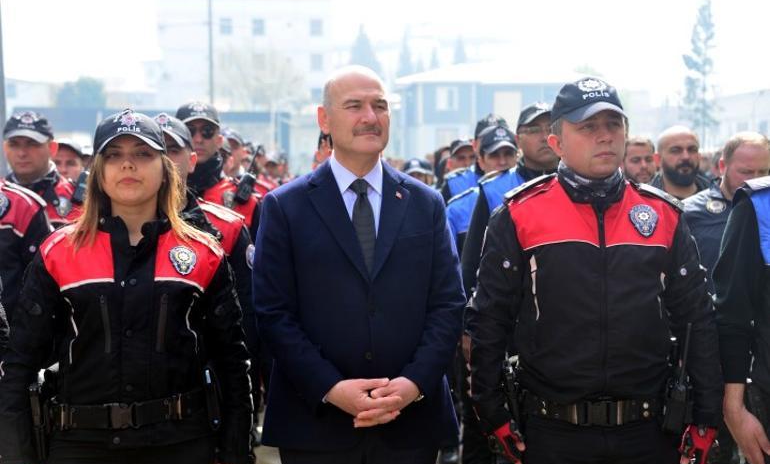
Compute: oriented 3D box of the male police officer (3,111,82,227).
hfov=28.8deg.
[{"bbox_3d":[-1.326,0.432,5.735,0.560,1.782,0.330,0,2,0],"label":"male police officer"}]

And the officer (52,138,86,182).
[{"bbox_3d":[-1.601,0.381,7.634,0.550,1.733,0.330,0,2,-4],"label":"officer"}]

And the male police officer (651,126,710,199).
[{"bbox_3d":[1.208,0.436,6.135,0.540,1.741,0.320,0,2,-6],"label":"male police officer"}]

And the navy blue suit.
[{"bbox_3d":[-0.070,0.197,3.950,0.560,0.775,0.330,0,2,-8],"label":"navy blue suit"}]

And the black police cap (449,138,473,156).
[{"bbox_3d":[0.526,-0.588,10.300,0.180,0.135,0.260,-1,3,-32],"label":"black police cap"}]

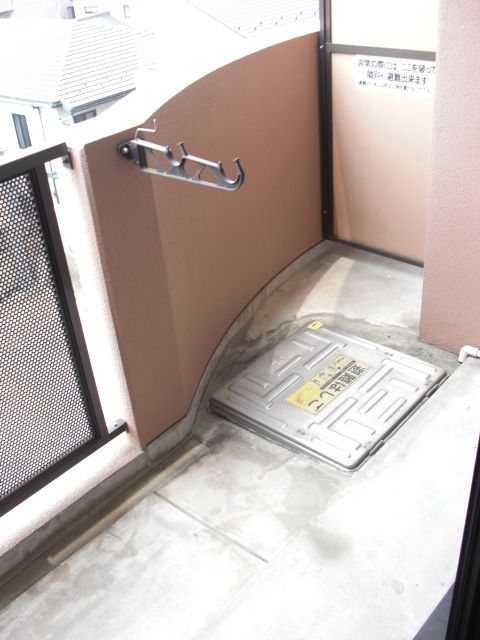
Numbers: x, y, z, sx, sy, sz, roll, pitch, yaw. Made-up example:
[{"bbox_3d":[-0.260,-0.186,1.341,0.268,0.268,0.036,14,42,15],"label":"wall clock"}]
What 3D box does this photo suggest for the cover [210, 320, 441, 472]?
[{"bbox_3d":[0.354,0.279,2.660,0.675,0.050,0.670,21,41,38],"label":"cover"}]

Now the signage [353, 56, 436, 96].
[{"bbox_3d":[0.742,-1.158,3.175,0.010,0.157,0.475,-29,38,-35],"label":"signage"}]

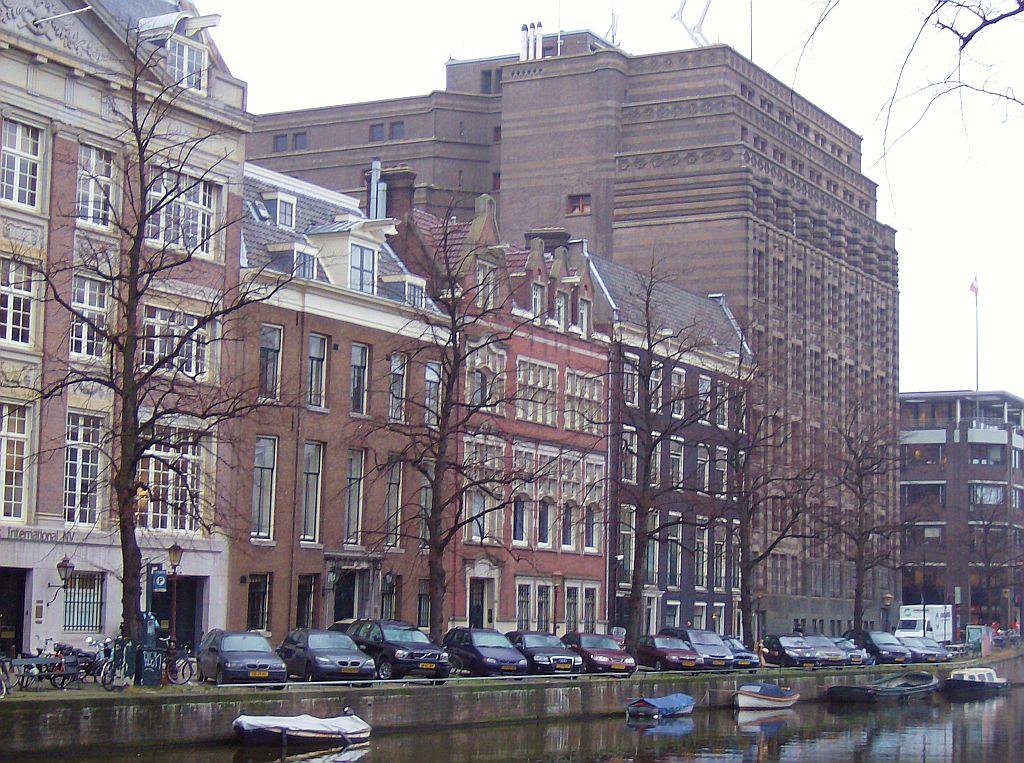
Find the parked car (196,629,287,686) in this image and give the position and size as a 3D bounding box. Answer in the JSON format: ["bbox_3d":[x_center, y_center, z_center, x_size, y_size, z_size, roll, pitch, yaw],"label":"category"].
[{"bbox_3d":[-7.226,7.418,55.306,1.770,1.430,4.450,3,-7,-17],"label":"parked car"}]

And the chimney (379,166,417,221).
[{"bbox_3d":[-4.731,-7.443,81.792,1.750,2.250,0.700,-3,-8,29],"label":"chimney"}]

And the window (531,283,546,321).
[{"bbox_3d":[1.122,-3.454,89.249,0.300,1.663,1.150,-2,-7,28],"label":"window"}]

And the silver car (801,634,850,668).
[{"bbox_3d":[13.924,12.458,95.758,1.760,1.570,4.300,3,-7,-16],"label":"silver car"}]

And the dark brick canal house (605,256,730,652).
[{"bbox_3d":[5.862,3.117,77.968,4.604,15.680,4.604,1,-7,0],"label":"dark brick canal house"}]

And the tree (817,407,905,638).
[{"bbox_3d":[17.450,7.617,102.851,4.381,12.980,4.381,1,-7,0],"label":"tree"}]

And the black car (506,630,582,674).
[{"bbox_3d":[0.880,9.329,70.786,1.840,1.445,4.850,4,-7,-20],"label":"black car"}]

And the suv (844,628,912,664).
[{"bbox_3d":[18.467,13.537,104.675,1.800,1.660,4.500,3,-7,-17],"label":"suv"}]

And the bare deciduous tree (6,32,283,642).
[{"bbox_3d":[-9.196,-0.668,51.610,6.800,16.530,6.800,-3,-8,30],"label":"bare deciduous tree"}]

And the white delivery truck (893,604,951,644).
[{"bbox_3d":[24.818,15.024,124.135,2.000,3.080,5.300,-3,-8,30],"label":"white delivery truck"}]

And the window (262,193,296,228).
[{"bbox_3d":[-8.364,-6.082,74.225,0.750,1.255,1.161,-2,-7,28],"label":"window"}]

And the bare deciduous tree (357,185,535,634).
[{"bbox_3d":[-2.045,1.678,64.235,5.500,14.990,5.500,1,-7,0],"label":"bare deciduous tree"}]

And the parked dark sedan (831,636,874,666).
[{"bbox_3d":[15.429,12.958,99.014,1.780,1.400,4.500,4,-7,-20],"label":"parked dark sedan"}]

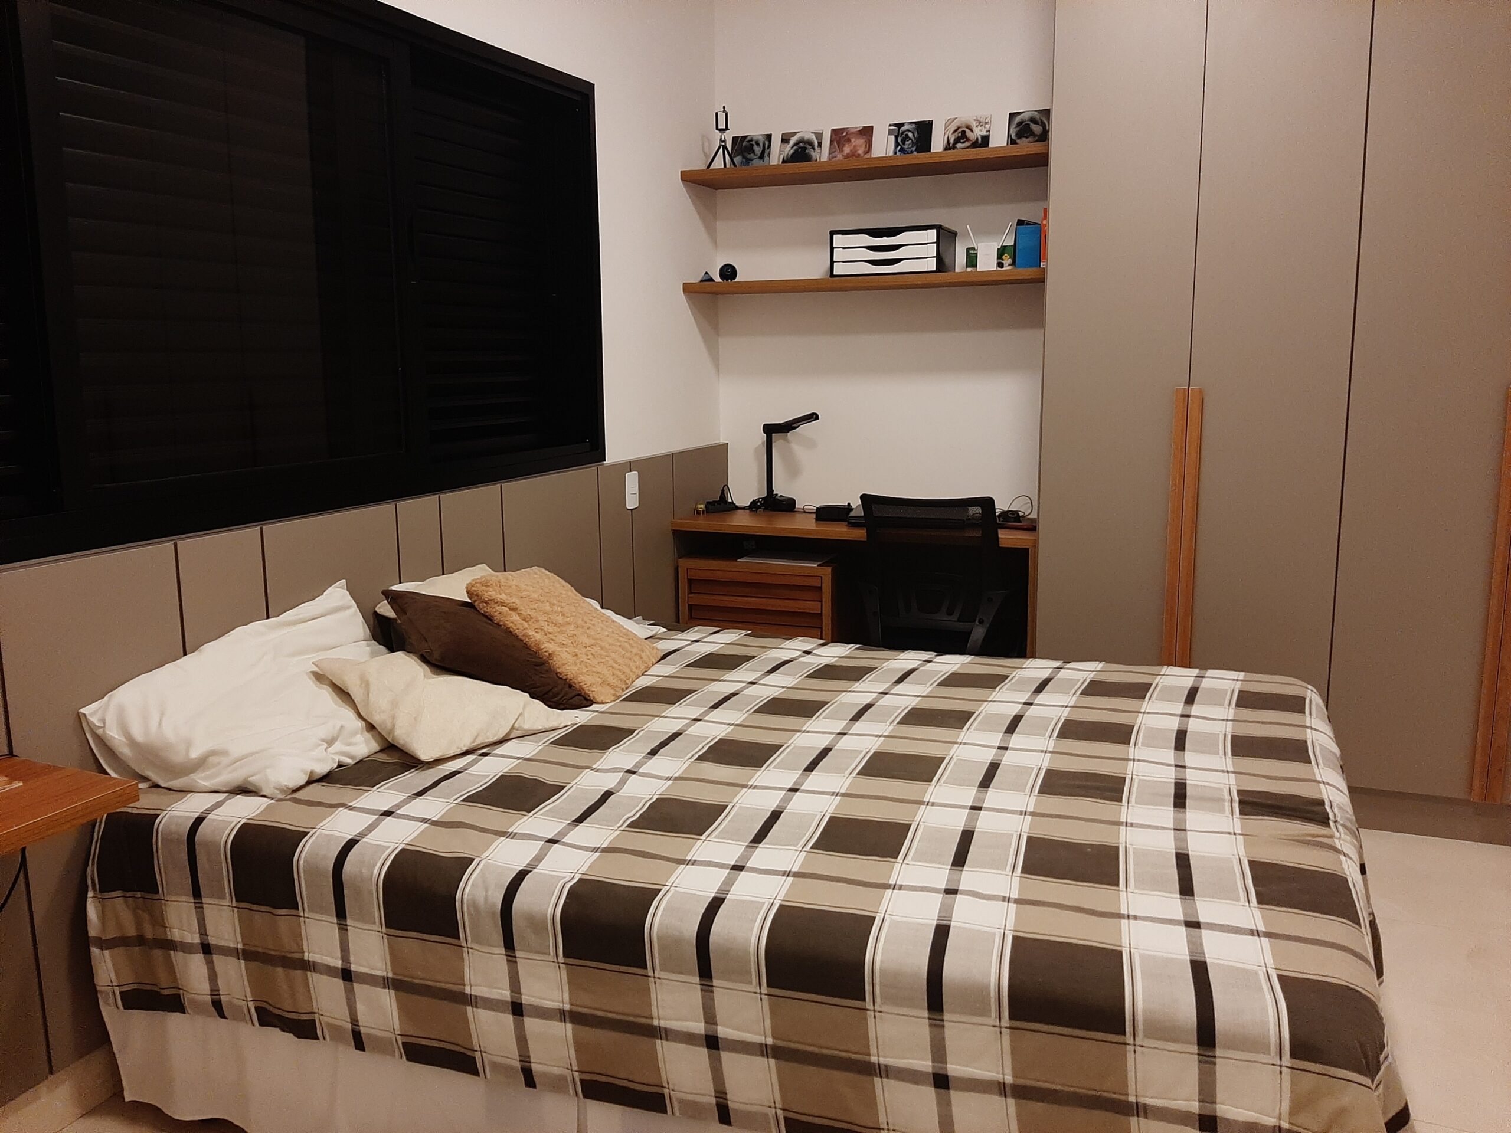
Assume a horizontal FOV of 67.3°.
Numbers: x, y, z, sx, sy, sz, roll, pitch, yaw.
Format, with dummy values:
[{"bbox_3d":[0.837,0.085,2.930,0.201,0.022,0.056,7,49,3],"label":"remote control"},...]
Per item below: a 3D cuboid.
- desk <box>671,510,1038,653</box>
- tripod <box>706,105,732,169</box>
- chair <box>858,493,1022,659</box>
[{"bbox_3d":[0.388,0.214,4.028,1.265,0.761,0.495,4,11,23],"label":"desk"},{"bbox_3d":[-0.120,-1.504,4.002,0.105,0.222,0.105,2,11,14],"label":"tripod"},{"bbox_3d":[0.586,0.217,3.579,0.570,0.910,0.580,4,11,23],"label":"chair"}]

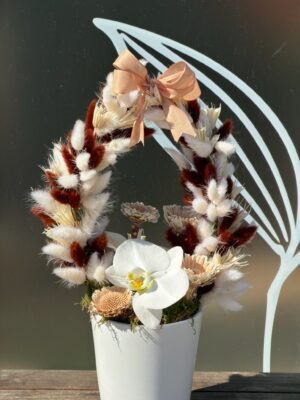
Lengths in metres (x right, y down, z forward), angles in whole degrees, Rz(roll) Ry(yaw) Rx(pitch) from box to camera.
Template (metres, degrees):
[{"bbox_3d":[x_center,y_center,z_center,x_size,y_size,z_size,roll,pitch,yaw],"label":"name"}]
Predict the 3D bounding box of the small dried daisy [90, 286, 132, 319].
[{"bbox_3d":[-0.042,0.116,1.285,0.045,0.020,0.045,-10,32,3],"label":"small dried daisy"}]

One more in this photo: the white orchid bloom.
[{"bbox_3d":[-0.004,0.093,1.290,0.095,0.100,0.045,2,-11,13],"label":"white orchid bloom"}]

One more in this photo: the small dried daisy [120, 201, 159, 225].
[{"bbox_3d":[-0.012,0.015,1.360,0.046,0.019,0.046,12,9,0],"label":"small dried daisy"}]

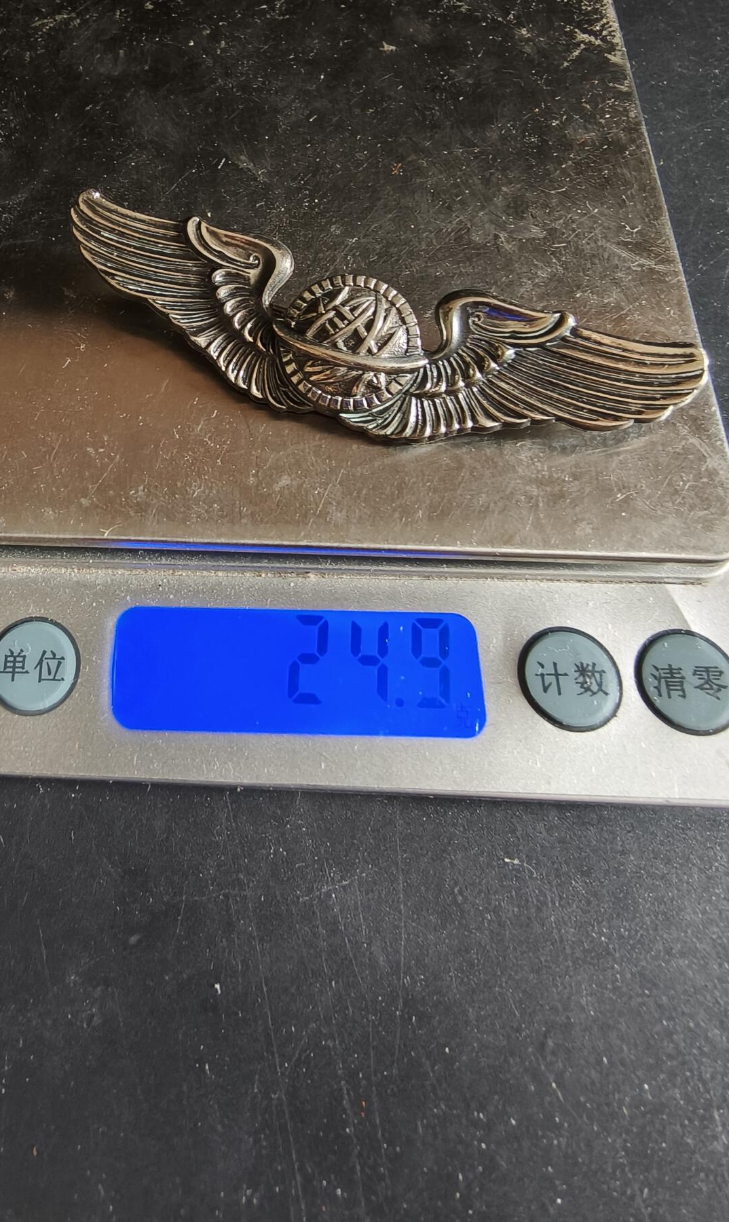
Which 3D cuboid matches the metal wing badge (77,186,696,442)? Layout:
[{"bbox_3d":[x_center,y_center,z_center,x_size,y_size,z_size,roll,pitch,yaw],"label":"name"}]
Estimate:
[{"bbox_3d":[-0.001,-0.031,0.096,0.079,0.008,0.022,17,82,8],"label":"metal wing badge"}]

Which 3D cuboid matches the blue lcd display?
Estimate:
[{"bbox_3d":[-0.008,0.007,0.093,0.043,0.002,0.015,1,69,-2],"label":"blue lcd display"}]

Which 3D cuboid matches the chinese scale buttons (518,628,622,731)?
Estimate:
[{"bbox_3d":[0.024,0.008,0.094,0.012,0.002,0.012,1,69,-2],"label":"chinese scale buttons"}]

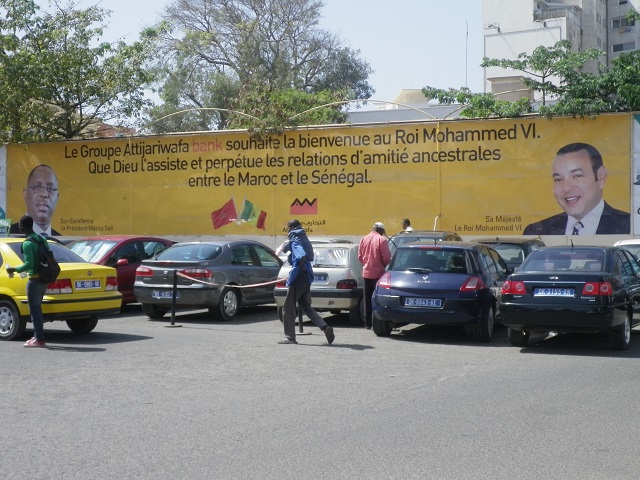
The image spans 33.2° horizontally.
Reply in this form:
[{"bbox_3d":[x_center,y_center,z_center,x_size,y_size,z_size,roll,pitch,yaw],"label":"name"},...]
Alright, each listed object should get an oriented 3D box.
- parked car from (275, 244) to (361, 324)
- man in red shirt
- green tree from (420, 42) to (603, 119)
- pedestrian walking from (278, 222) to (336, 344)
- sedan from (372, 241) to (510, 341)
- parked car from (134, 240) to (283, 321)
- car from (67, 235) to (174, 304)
[{"bbox_3d":[0.639,0.788,19.972,1.660,1.400,3.900,0,0,21],"label":"parked car"},{"bbox_3d":[0.910,0.606,17.951,0.550,1.770,0.360,0,0,20],"label":"man in red shirt"},{"bbox_3d":[5.300,-1.876,28.997,4.600,6.700,4.500,0,0,22],"label":"green tree"},{"bbox_3d":[-0.200,0.615,15.451,0.780,1.760,0.520,0,0,2],"label":"pedestrian walking"},{"bbox_3d":[2.178,0.762,17.175,1.770,1.460,4.210,0,0,20],"label":"sedan"},{"bbox_3d":[-1.816,0.766,21.012,1.770,1.440,4.570,0,0,22],"label":"parked car"},{"bbox_3d":[-4.520,0.735,21.701,1.720,1.500,4.100,0,0,24],"label":"car"}]

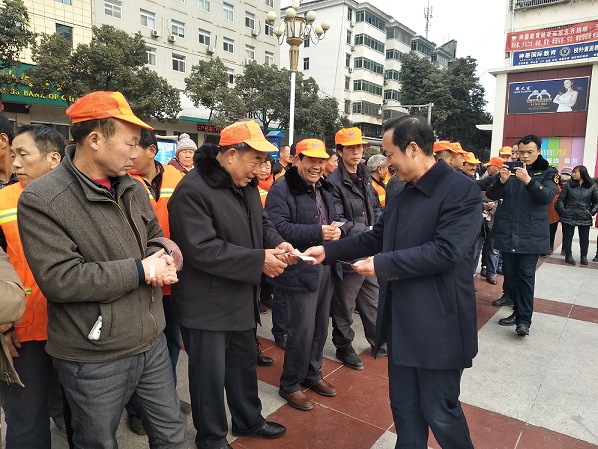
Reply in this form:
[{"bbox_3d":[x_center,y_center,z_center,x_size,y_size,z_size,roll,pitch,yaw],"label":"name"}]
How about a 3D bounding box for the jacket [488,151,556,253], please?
[{"bbox_3d":[2.040,-0.183,4.120,0.580,0.870,0.450,7,8,40],"label":"jacket"}]

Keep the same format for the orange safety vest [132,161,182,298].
[{"bbox_3d":[-0.754,0.032,2.360,0.460,0.680,0.280,-1,7,-21],"label":"orange safety vest"}]

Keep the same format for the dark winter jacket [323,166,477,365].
[{"bbox_3d":[0.423,0.138,1.820,0.580,0.790,0.500,0,7,-17],"label":"dark winter jacket"}]

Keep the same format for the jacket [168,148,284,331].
[{"bbox_3d":[-0.355,0.058,2.170,0.480,0.820,0.500,5,7,26],"label":"jacket"}]

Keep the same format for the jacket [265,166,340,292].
[{"bbox_3d":[0.015,0.024,2.720,0.490,0.730,0.380,-2,7,-30],"label":"jacket"}]

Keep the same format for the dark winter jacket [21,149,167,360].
[{"bbox_3d":[-0.715,0.080,1.570,0.420,0.690,0.510,5,7,27],"label":"dark winter jacket"}]

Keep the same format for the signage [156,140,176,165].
[{"bbox_3d":[-2.545,-1.022,8.500,0.650,1.300,0.080,1,6,-5],"label":"signage"}]

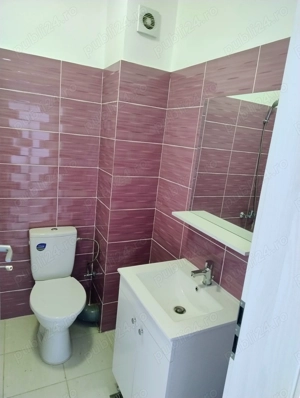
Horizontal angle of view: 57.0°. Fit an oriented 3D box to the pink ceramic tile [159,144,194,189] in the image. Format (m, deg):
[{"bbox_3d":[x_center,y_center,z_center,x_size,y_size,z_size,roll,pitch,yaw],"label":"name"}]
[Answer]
[{"bbox_3d":[0.181,-0.237,1.915,0.010,0.250,0.386,-1,15,-28],"label":"pink ceramic tile"}]

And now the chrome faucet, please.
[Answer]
[{"bbox_3d":[0.289,0.406,1.498,0.140,0.137,0.048,-1,15,-28],"label":"chrome faucet"}]

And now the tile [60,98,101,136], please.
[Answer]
[{"bbox_3d":[-0.525,-0.616,2.112,0.306,0.250,0.010,-1,14,-27],"label":"tile"}]

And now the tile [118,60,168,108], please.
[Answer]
[{"bbox_3d":[-0.031,-0.765,1.875,0.376,0.250,0.010,-1,15,-28],"label":"tile"}]

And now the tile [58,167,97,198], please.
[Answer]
[{"bbox_3d":[-0.577,-0.128,2.224,0.306,0.250,0.010,-1,14,-27],"label":"tile"}]

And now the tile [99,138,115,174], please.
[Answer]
[{"bbox_3d":[-0.329,-0.323,2.060,0.010,0.250,0.383,-1,15,-28],"label":"tile"}]

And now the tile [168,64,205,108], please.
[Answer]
[{"bbox_3d":[0.232,-0.725,1.803,0.010,0.250,0.386,-1,15,-28],"label":"tile"}]

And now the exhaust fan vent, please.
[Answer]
[{"bbox_3d":[-0.011,-1.137,1.785,0.145,0.150,0.026,-1,14,-27],"label":"exhaust fan vent"}]

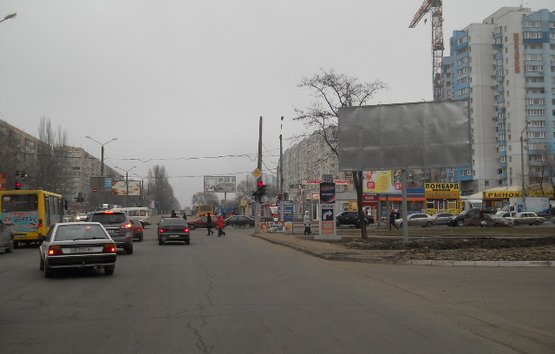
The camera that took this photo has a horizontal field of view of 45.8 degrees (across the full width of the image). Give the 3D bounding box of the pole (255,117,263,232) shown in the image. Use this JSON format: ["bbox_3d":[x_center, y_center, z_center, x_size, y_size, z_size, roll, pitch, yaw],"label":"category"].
[{"bbox_3d":[-1.460,-0.153,54.500,0.420,9.500,0.420,2,-4,-8],"label":"pole"}]

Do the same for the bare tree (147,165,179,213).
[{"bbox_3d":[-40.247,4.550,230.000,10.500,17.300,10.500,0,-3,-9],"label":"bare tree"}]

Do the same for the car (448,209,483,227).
[{"bbox_3d":[18.891,4.085,65.000,4.400,1.720,1.800,1,-3,-21],"label":"car"}]

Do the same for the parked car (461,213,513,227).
[{"bbox_3d":[19.906,4.132,62.000,4.350,1.430,1.700,-3,-4,35],"label":"parked car"}]

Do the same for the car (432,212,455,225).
[{"bbox_3d":[18.588,4.688,72.500,4.500,1.460,1.750,0,-3,-9],"label":"car"}]

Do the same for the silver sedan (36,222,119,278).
[{"bbox_3d":[-5.498,1.915,17.836,1.690,1.400,4.350,1,-3,-22],"label":"silver sedan"}]

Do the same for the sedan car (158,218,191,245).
[{"bbox_3d":[-5.685,2.966,36.220,1.680,1.420,4.270,0,-3,-10],"label":"sedan car"}]

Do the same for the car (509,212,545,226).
[{"bbox_3d":[26.711,4.500,70.500,4.150,1.440,1.620,0,-4,-7],"label":"car"}]

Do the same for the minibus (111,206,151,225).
[{"bbox_3d":[-16.721,4.555,74.000,4.650,2.100,1.950,0,-4,-3],"label":"minibus"}]

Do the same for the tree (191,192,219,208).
[{"bbox_3d":[-15.551,6.220,140.000,6.000,6.100,6.000,0,-3,-9],"label":"tree"}]

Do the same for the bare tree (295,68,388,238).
[{"bbox_3d":[3.643,-1.399,38.000,5.600,9.850,5.600,0,-3,0],"label":"bare tree"}]

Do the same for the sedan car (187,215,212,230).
[{"bbox_3d":[-7.132,4.636,66.300,3.950,1.420,1.600,0,-4,-7],"label":"sedan car"}]

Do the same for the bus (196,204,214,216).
[{"bbox_3d":[-11.258,5.963,104.500,2.300,2.800,7.200,0,-4,-8],"label":"bus"}]

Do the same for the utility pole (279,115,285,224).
[{"bbox_3d":[0.479,-0.359,63.000,0.330,11.000,0.330,0,-4,-8],"label":"utility pole"}]

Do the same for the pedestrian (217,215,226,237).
[{"bbox_3d":[-4.433,3.951,52.300,0.500,1.640,0.500,0,-4,-6],"label":"pedestrian"}]

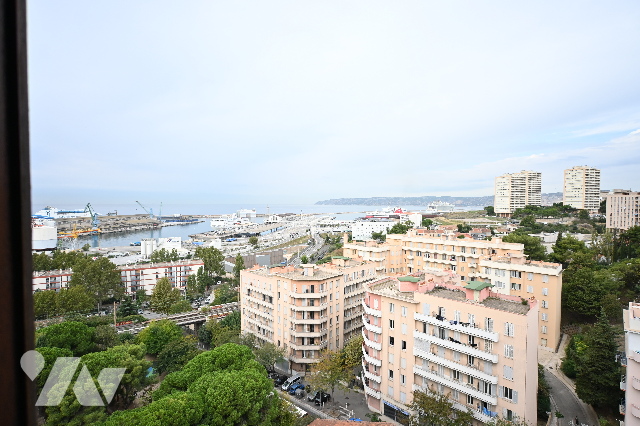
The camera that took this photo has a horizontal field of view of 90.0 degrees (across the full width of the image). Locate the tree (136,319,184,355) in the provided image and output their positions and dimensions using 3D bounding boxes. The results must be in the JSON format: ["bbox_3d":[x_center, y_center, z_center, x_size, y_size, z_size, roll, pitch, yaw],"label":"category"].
[{"bbox_3d":[-39.146,30.244,78.000,10.300,9.600,10.000,-1,2,-27],"label":"tree"}]

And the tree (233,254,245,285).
[{"bbox_3d":[-38.919,27.814,152.975,5.489,16.000,5.489,0,2,-14],"label":"tree"}]

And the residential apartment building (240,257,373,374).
[{"bbox_3d":[-0.797,24.059,85.928,22.612,24.059,33.026,2,3,43],"label":"residential apartment building"}]

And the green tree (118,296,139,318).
[{"bbox_3d":[-72.504,35.764,121.214,6.683,8.305,6.683,-1,2,-31],"label":"green tree"}]

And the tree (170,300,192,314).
[{"bbox_3d":[-53.090,36.747,122.246,7.932,6.274,7.932,-1,2,-24],"label":"tree"}]

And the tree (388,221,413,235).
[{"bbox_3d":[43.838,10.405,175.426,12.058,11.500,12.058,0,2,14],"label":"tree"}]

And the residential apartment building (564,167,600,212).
[{"bbox_3d":[286.200,-24.970,348.780,26.000,51.000,21.000,-1,2,-18],"label":"residential apartment building"}]

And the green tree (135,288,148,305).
[{"bbox_3d":[-78.830,37.140,141.110,5.000,7.200,5.000,-1,2,-29],"label":"green tree"}]

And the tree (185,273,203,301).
[{"bbox_3d":[-58.363,33.925,147.168,7.042,12.710,7.042,-1,2,-22],"label":"tree"}]

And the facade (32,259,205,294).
[{"bbox_3d":[-93.680,32.670,150.930,73.000,13.200,10.500,-1,2,-29],"label":"facade"}]

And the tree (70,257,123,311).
[{"bbox_3d":[-92.664,28.687,132.000,18.800,20.500,18.300,-1,2,-35],"label":"tree"}]

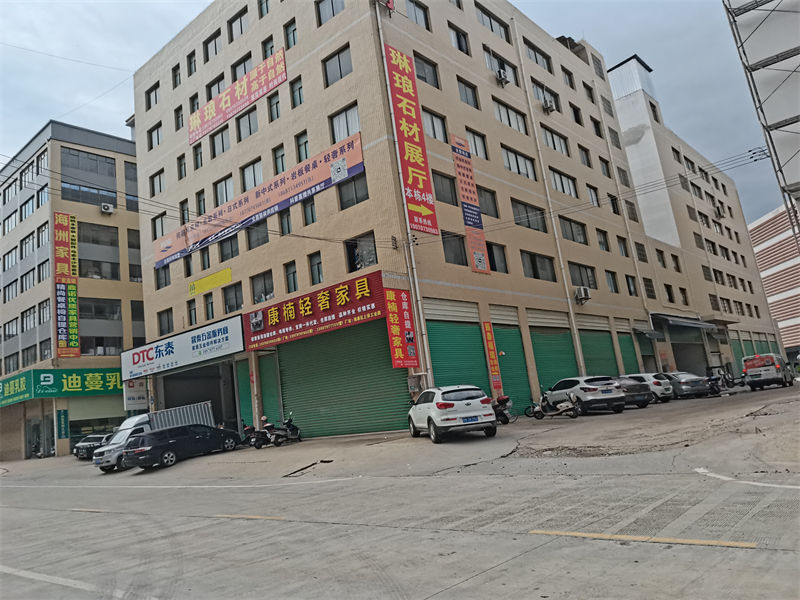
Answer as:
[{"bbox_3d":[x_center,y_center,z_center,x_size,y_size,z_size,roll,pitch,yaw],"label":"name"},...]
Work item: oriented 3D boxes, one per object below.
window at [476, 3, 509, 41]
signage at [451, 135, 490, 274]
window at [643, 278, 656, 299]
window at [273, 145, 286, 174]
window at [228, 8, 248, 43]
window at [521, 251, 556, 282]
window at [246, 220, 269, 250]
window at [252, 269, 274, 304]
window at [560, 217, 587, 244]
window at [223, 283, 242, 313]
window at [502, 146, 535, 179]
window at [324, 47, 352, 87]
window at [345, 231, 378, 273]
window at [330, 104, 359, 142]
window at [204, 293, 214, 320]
[{"bbox_3d":[5.926,-17.479,38.073,0.150,1.433,3.829,-17,-14,40],"label":"window"},{"bbox_3d":[3.504,-4.731,29.434,0.060,7.060,1.470,-17,-14,39],"label":"signage"},{"bbox_3d":[19.798,-0.912,47.598,0.150,1.580,2.072,-17,-15,39],"label":"window"},{"bbox_3d":[-6.247,-7.213,31.009,0.854,1.449,0.150,-17,-14,38],"label":"window"},{"bbox_3d":[-9.515,-16.308,35.714,2.149,1.482,0.150,-16,-14,39],"label":"window"},{"bbox_3d":[7.958,-1.871,34.145,0.150,1.498,3.817,-17,-15,39],"label":"window"},{"bbox_3d":[-7.341,-3.477,31.279,1.850,1.484,0.200,-15,-13,38],"label":"window"},{"bbox_3d":[-7.167,-0.651,31.284,1.681,1.492,0.150,-17,-14,38],"label":"window"},{"bbox_3d":[11.357,-4.460,39.029,0.150,1.590,3.865,-17,-15,39],"label":"window"},{"bbox_3d":[-8.770,-0.089,31.975,1.650,1.420,0.200,-16,-14,37],"label":"window"},{"bbox_3d":[6.926,-7.978,35.351,0.200,1.484,4.086,-15,-13,38],"label":"window"},{"bbox_3d":[-2.846,-10.865,28.032,1.871,1.474,0.200,-15,-13,38],"label":"window"},{"bbox_3d":[-1.645,-2.081,26.380,1.820,1.480,0.200,-16,-14,37],"label":"window"},{"bbox_3d":[-2.565,-8.224,28.010,1.787,1.467,0.150,-17,-14,38],"label":"window"},{"bbox_3d":[-11.343,0.393,35.923,0.865,1.531,0.150,-16,-14,39],"label":"window"}]

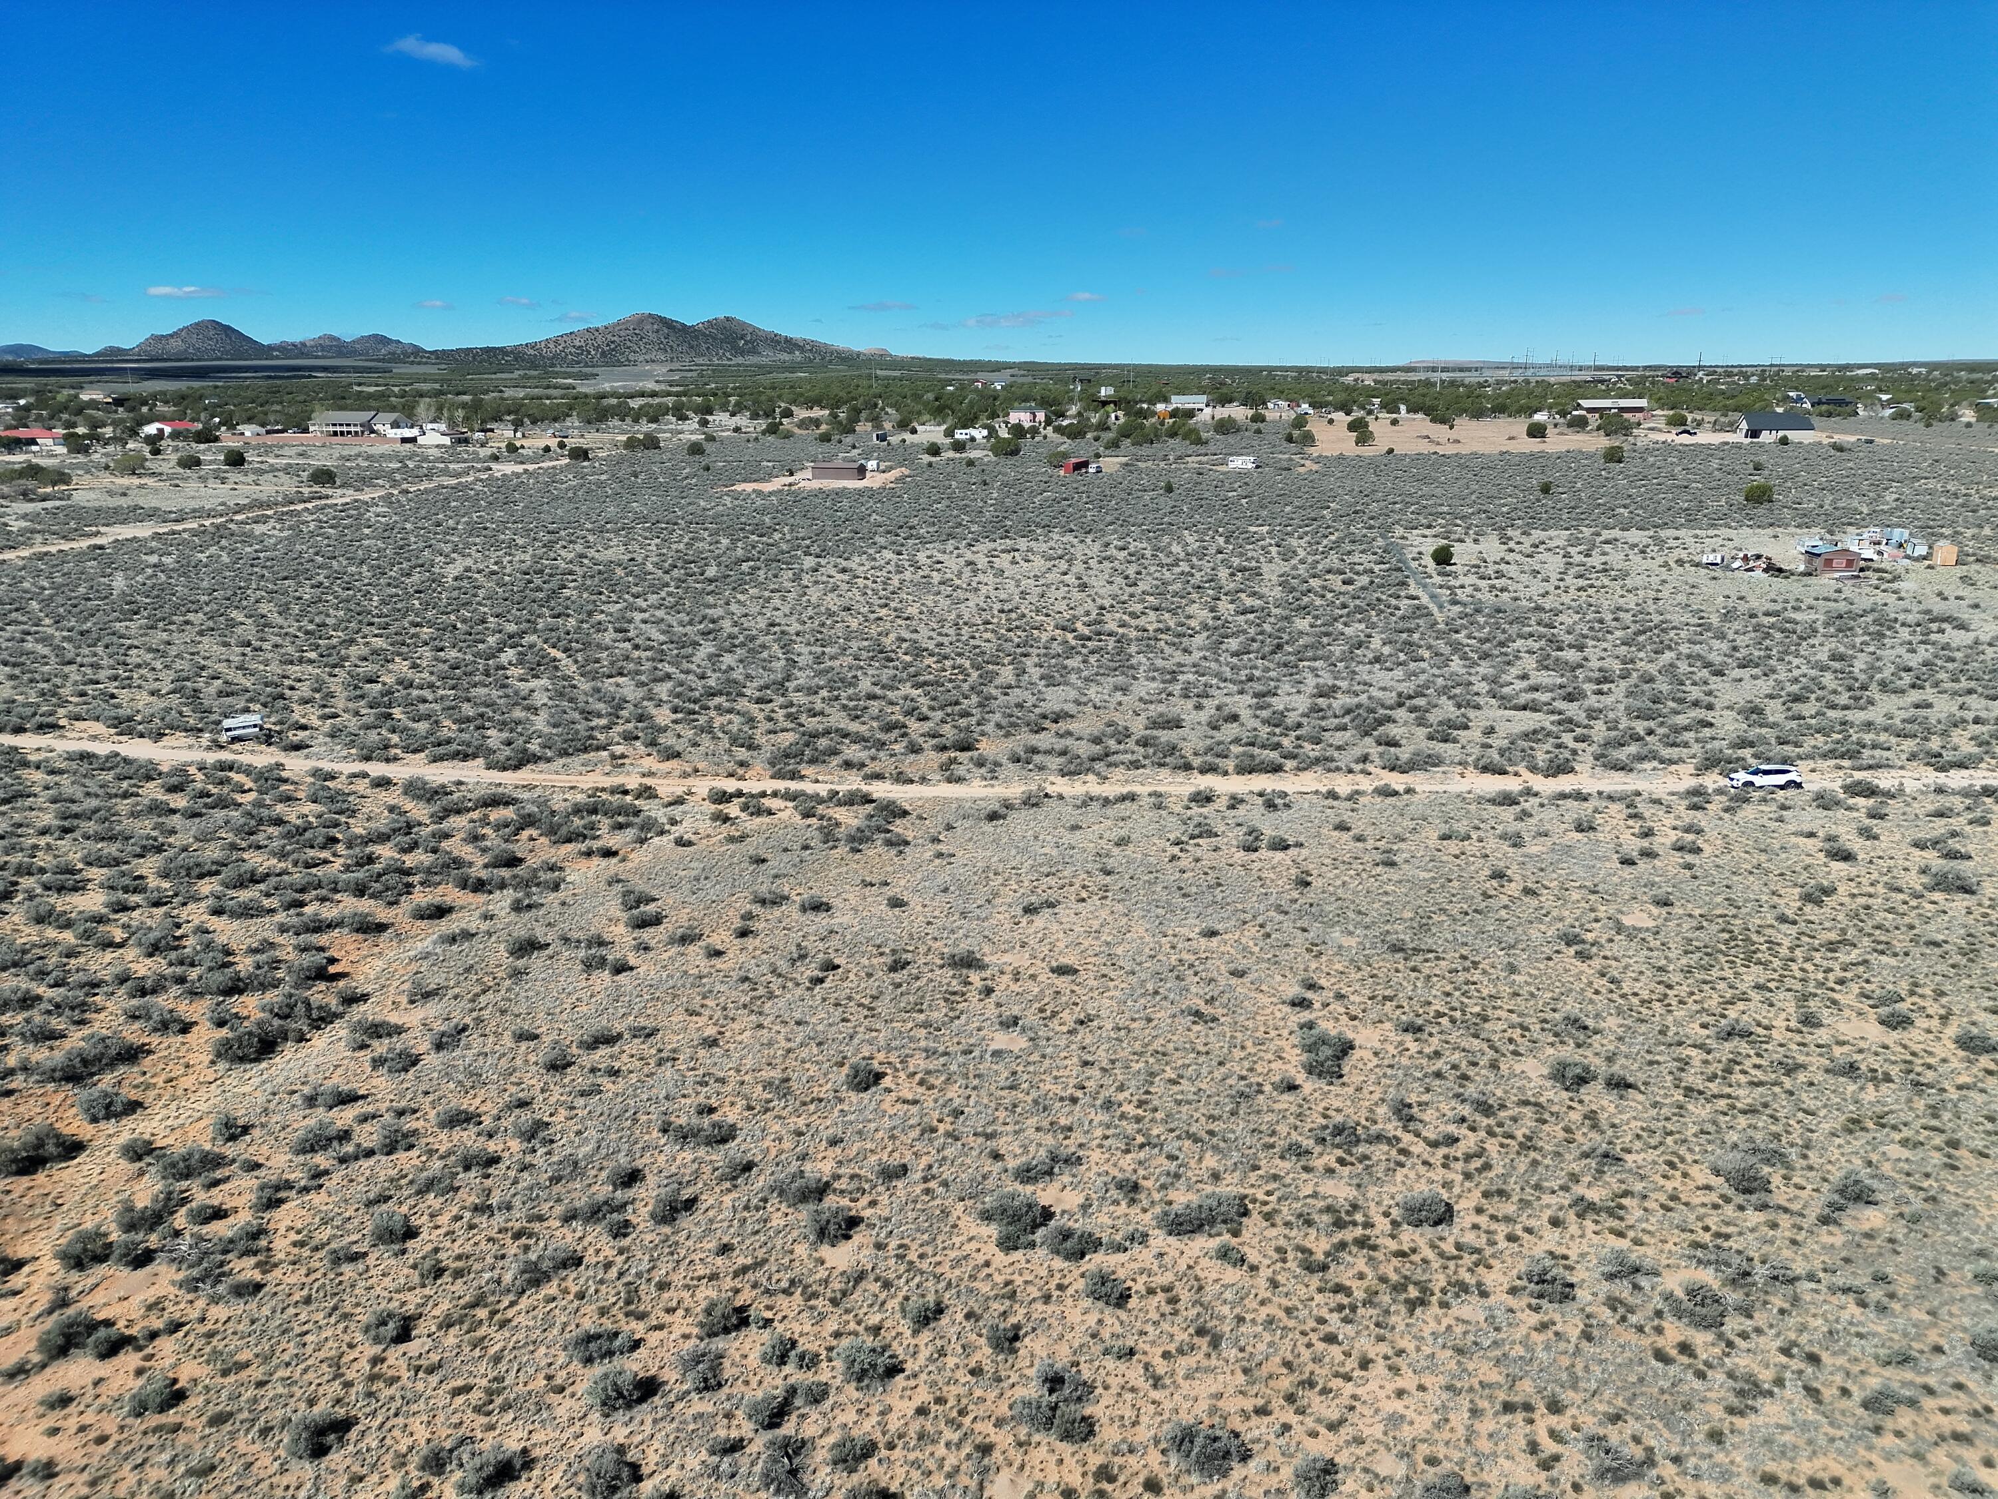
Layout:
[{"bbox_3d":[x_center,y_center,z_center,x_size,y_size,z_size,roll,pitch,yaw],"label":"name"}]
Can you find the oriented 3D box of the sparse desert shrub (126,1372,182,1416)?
[{"bbox_3d":[-24.026,18.149,39.336,1.310,0.800,1.100,-4,16,-14],"label":"sparse desert shrub"}]

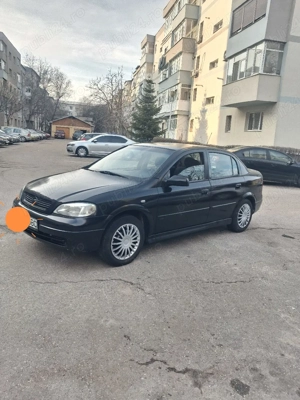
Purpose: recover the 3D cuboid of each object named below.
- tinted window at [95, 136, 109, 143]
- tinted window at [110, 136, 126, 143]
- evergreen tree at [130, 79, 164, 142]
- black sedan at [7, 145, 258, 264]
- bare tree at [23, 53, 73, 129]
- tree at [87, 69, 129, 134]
[{"bbox_3d":[-3.125,-3.910,20.100,0.930,0.410,0.080,2,11,-8],"label":"tinted window"},{"bbox_3d":[-2.050,-3.949,20.300,1.060,0.410,0.080,2,11,-8],"label":"tinted window"},{"bbox_3d":[-0.283,-8.043,30.010,3.130,6.910,3.130,4,11,0],"label":"evergreen tree"},{"bbox_3d":[0.141,-0.169,4.977,4.260,1.430,1.740,-7,15,-42],"label":"black sedan"},{"bbox_3d":[-17.508,-17.597,53.819,7.910,14.020,7.910,4,11,0],"label":"bare tree"},{"bbox_3d":[-5.799,-13.128,44.363,5.710,10.500,5.710,4,11,0],"label":"tree"}]

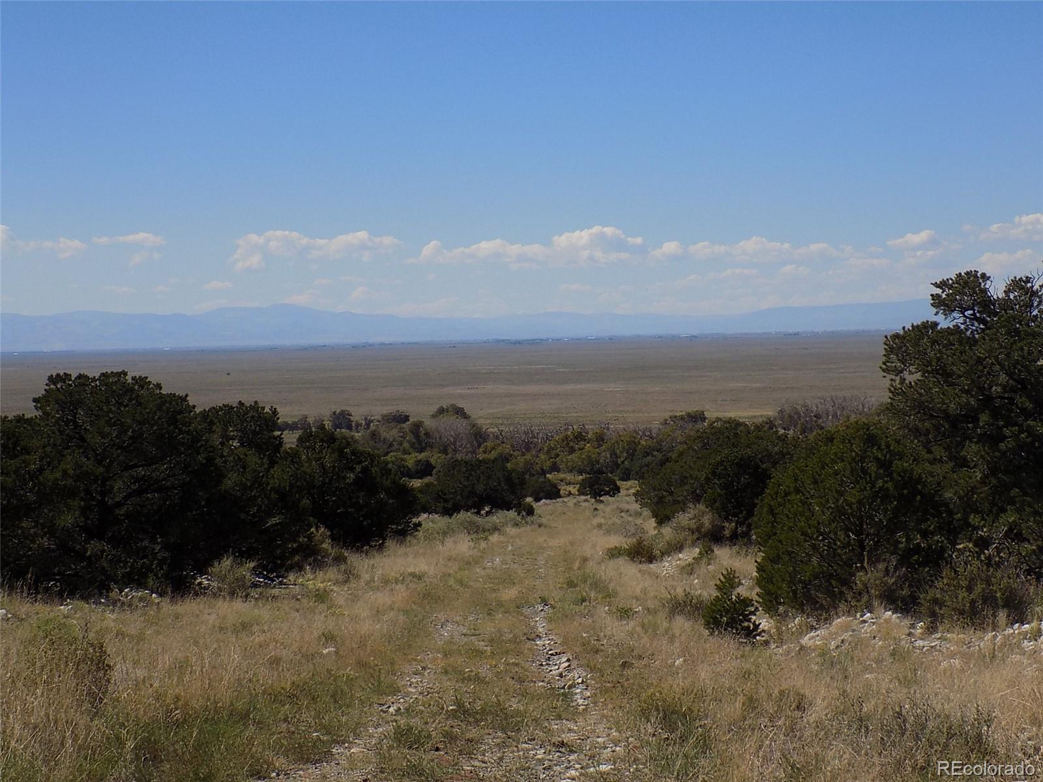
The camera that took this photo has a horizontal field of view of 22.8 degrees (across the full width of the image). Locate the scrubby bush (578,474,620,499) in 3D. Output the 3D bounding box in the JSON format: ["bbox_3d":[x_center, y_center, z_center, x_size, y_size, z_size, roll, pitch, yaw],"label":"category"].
[{"bbox_3d":[4.903,6.097,165.000,2.640,1.660,2.600,-1,1,0],"label":"scrubby bush"}]

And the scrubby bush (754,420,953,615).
[{"bbox_3d":[5.126,1.969,40.000,3.010,3.040,3.000,-1,1,0],"label":"scrubby bush"}]

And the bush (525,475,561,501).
[{"bbox_3d":[1.299,6.088,162.000,2.300,1.630,2.400,-1,1,0],"label":"bush"}]

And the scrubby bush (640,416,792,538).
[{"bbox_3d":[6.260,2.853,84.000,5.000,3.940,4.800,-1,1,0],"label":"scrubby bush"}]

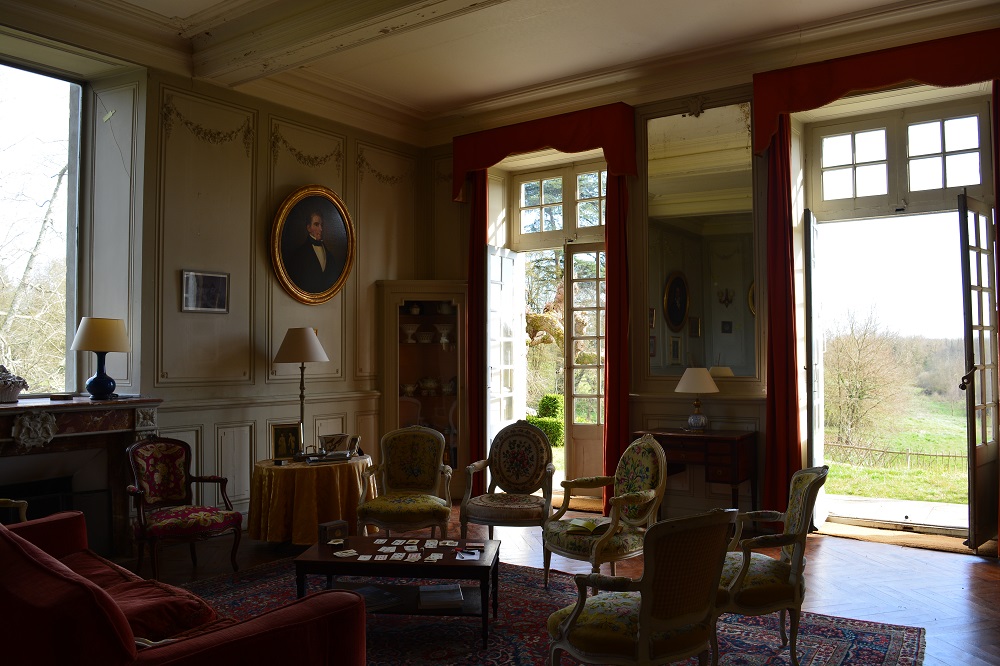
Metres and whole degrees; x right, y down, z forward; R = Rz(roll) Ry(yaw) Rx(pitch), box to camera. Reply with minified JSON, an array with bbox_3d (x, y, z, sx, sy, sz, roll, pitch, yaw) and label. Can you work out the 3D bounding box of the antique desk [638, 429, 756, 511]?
[{"bbox_3d":[1.501,1.150,5.713,0.797,0.787,0.551,-1,-1,36],"label":"antique desk"}]

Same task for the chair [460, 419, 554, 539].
[{"bbox_3d":[0.094,1.091,5.264,0.616,0.906,0.594,0,-1,11],"label":"chair"}]

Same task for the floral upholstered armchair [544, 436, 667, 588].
[{"bbox_3d":[0.680,1.149,4.691,0.620,0.960,0.600,1,-2,-30],"label":"floral upholstered armchair"}]

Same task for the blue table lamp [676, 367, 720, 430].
[{"bbox_3d":[1.512,0.517,5.734,0.348,0.493,0.348,-1,-1,36],"label":"blue table lamp"}]

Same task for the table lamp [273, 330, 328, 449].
[{"bbox_3d":[-1.513,0.441,5.700,0.420,0.970,0.420,0,-2,0],"label":"table lamp"}]

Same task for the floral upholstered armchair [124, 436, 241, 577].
[{"bbox_3d":[-2.165,1.184,5.105,0.620,0.930,0.600,2,-3,-45],"label":"floral upholstered armchair"}]

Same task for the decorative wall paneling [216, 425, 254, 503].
[{"bbox_3d":[-2.242,1.107,6.294,0.050,0.680,0.375,-2,-2,38],"label":"decorative wall paneling"}]

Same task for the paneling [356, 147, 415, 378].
[{"bbox_3d":[-1.081,-0.669,7.235,0.051,2.238,0.829,-1,-1,36],"label":"paneling"}]

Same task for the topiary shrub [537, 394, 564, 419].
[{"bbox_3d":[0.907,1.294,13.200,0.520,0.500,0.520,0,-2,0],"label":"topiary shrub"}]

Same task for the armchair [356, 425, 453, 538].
[{"bbox_3d":[-0.628,1.105,5.250,0.631,0.877,0.594,0,-1,-3],"label":"armchair"}]

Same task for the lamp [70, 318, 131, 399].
[{"bbox_3d":[-2.815,0.180,5.289,0.410,0.575,0.410,-2,-2,38],"label":"lamp"}]

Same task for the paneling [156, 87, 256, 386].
[{"bbox_3d":[-2.193,-0.697,5.680,0.051,2.209,0.857,-1,-1,36],"label":"paneling"}]

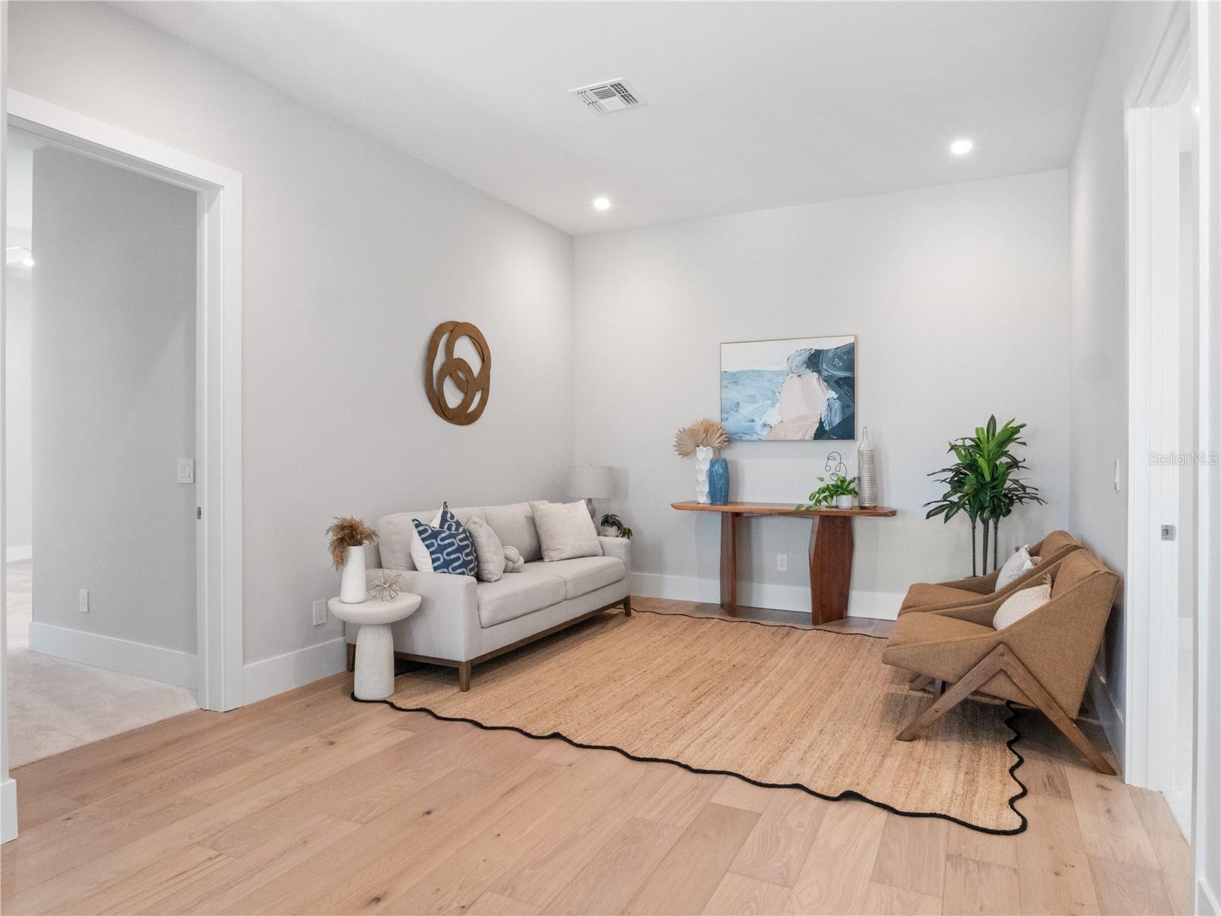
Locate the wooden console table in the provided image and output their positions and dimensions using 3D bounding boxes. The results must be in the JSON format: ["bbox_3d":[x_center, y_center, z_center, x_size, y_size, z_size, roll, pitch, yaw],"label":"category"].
[{"bbox_3d":[1.253,0.765,5.216,1.570,0.810,0.390,1,1,25],"label":"wooden console table"}]

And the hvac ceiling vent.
[{"bbox_3d":[-0.005,-1.857,3.639,0.292,0.025,0.292,1,1,26],"label":"hvac ceiling vent"}]

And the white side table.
[{"bbox_3d":[-1.185,0.947,3.536,0.460,0.470,0.460,0,1,0],"label":"white side table"}]

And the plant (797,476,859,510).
[{"bbox_3d":[1.555,0.251,5.028,0.380,0.240,0.250,1,1,25],"label":"plant"}]

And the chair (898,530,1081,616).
[{"bbox_3d":[2.055,0.795,3.879,0.834,0.764,0.734,0,0,26],"label":"chair"}]

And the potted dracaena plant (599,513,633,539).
[{"bbox_3d":[0.049,0.541,5.578,0.251,0.211,0.201,0,0,25],"label":"potted dracaena plant"}]

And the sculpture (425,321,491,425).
[{"bbox_3d":[-1.016,-0.569,4.723,0.055,0.683,0.643,0,0,28],"label":"sculpture"}]

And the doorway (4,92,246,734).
[{"bbox_3d":[-2.023,-0.078,2.889,0.150,2.530,1.040,1,1,27],"label":"doorway"}]

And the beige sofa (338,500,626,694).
[{"bbox_3d":[-0.646,0.745,4.587,0.814,0.854,1.899,0,0,28],"label":"beige sofa"}]

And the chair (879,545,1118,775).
[{"bbox_3d":[1.691,0.801,3.143,0.834,0.764,0.734,0,0,26],"label":"chair"}]

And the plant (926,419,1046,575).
[{"bbox_3d":[2.352,0.454,4.472,0.704,1.427,0.643,0,0,25],"label":"plant"}]

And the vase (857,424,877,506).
[{"bbox_3d":[1.850,0.072,5.075,0.140,0.590,0.140,1,1,25],"label":"vase"}]

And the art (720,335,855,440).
[{"bbox_3d":[1.336,-0.516,5.375,1.022,0.770,0.040,1,1,25],"label":"art"}]

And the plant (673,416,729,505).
[{"bbox_3d":[0.695,0.025,5.357,0.402,0.643,0.271,0,0,25],"label":"plant"}]

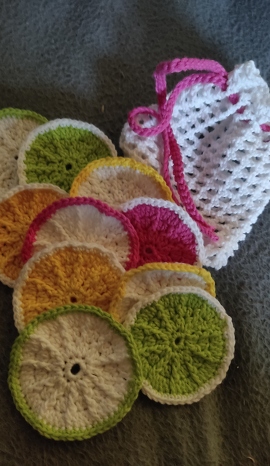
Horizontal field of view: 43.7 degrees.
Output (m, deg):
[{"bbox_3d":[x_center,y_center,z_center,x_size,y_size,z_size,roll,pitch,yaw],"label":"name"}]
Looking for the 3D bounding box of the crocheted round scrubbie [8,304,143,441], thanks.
[{"bbox_3d":[-0.044,0.104,0.256,0.097,0.010,0.097,0,81,-5],"label":"crocheted round scrubbie"}]

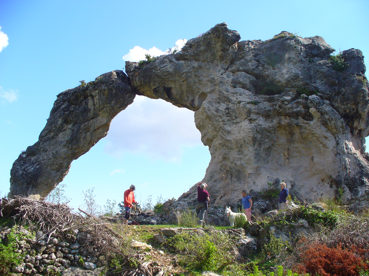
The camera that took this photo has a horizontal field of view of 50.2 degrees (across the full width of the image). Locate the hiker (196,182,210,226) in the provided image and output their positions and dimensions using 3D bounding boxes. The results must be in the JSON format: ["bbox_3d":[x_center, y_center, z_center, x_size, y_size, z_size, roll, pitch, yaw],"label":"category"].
[{"bbox_3d":[0.749,2.662,15.700,0.480,1.730,0.520,8,-14,-36],"label":"hiker"}]

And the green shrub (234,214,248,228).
[{"bbox_3d":[2.242,3.265,15.500,0.550,0.570,0.500,0,-11,0],"label":"green shrub"}]

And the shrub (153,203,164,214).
[{"bbox_3d":[-1.208,3.288,18.300,0.570,0.580,0.500,0,-11,0],"label":"shrub"}]

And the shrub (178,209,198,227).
[{"bbox_3d":[0.119,3.148,15.600,0.860,0.740,0.700,0,-11,0],"label":"shrub"}]

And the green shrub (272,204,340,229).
[{"bbox_3d":[4.852,3.148,15.800,2.600,0.950,1.400,0,-11,0],"label":"green shrub"}]

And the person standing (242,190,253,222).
[{"bbox_3d":[2.878,3.175,18.000,0.380,1.600,0.500,8,-14,-36],"label":"person standing"}]

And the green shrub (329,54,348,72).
[{"bbox_3d":[8.716,-4.217,22.300,1.100,1.000,0.900,0,-11,0],"label":"green shrub"}]

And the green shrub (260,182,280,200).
[{"bbox_3d":[4.259,2.634,19.400,1.050,0.880,0.850,0,-11,0],"label":"green shrub"}]

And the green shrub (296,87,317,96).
[{"bbox_3d":[6.441,-2.455,20.800,1.050,0.550,0.700,0,-11,0],"label":"green shrub"}]

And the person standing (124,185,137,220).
[{"bbox_3d":[-2.261,2.797,16.500,0.500,1.660,0.500,-5,-12,23],"label":"person standing"}]

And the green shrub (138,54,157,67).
[{"bbox_3d":[-2.000,-4.190,21.300,0.950,0.650,0.700,0,-11,0],"label":"green shrub"}]

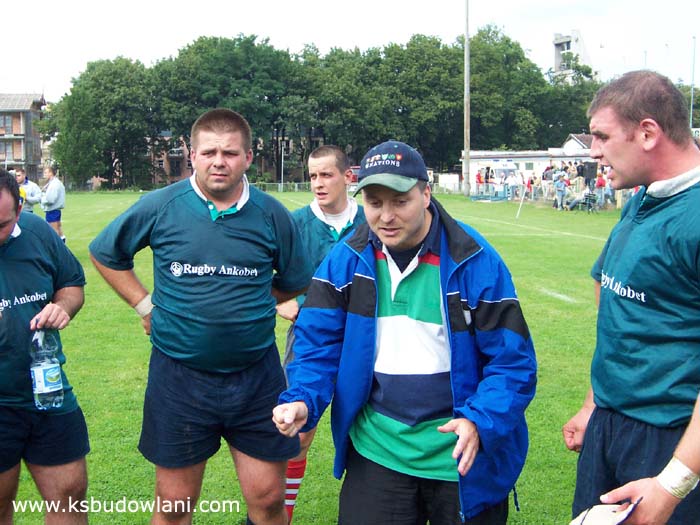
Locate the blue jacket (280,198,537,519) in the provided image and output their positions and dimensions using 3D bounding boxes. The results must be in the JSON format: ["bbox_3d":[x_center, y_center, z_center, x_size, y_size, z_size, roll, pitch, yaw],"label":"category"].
[{"bbox_3d":[0.161,0.241,2.600,0.670,0.780,0.460,1,5,14],"label":"blue jacket"}]

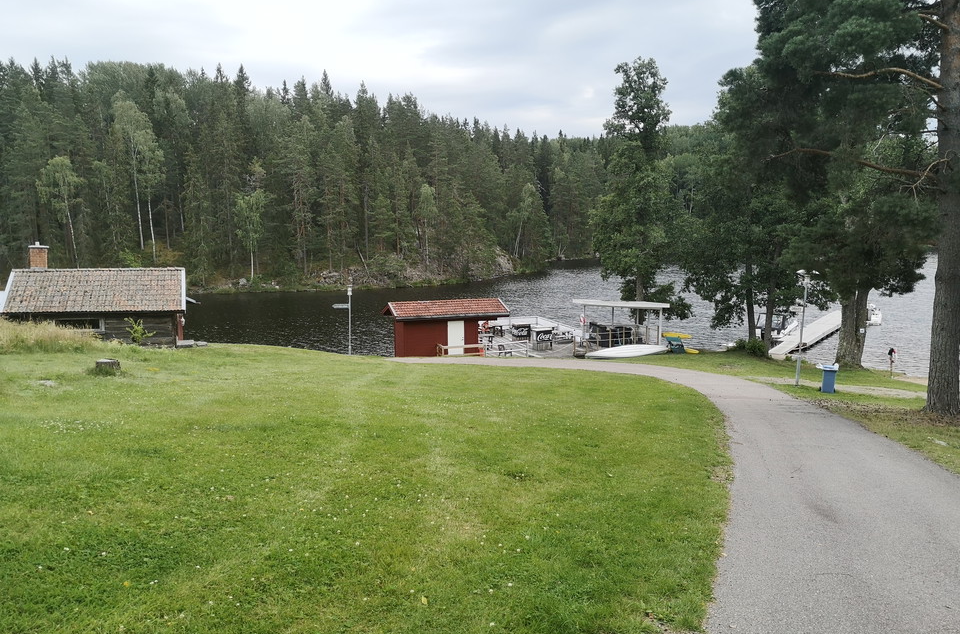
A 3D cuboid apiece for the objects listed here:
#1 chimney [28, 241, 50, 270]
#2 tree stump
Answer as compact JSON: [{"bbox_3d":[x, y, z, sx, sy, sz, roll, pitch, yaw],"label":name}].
[{"bbox_3d":[-19.444,-2.710,33.000,0.700,1.200,0.650,-2,8,-17],"label":"chimney"},{"bbox_3d":[-8.744,1.163,17.600,0.570,0.350,0.570,1,7,0],"label":"tree stump"}]

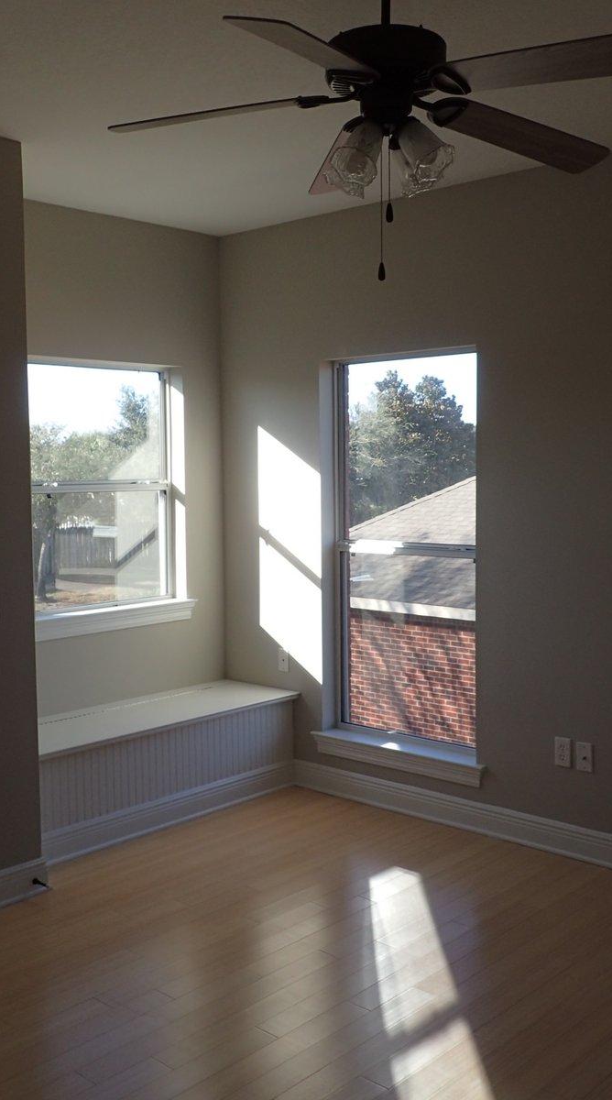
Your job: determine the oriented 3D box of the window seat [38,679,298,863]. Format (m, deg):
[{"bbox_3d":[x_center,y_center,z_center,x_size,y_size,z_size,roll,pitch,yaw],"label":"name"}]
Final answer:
[{"bbox_3d":[-0.740,0.973,4.788,0.504,0.471,1.546,4,6,41],"label":"window seat"}]

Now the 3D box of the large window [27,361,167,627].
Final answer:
[{"bbox_3d":[-0.997,-0.301,4.969,0.085,1.141,0.926,4,6,41],"label":"large window"}]

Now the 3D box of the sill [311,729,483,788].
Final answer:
[{"bbox_3d":[0.418,0.941,4.809,0.936,0.100,0.137,4,6,41],"label":"sill"}]

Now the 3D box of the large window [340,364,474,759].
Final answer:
[{"bbox_3d":[0.475,0.010,4.811,0.854,1.755,0.085,4,6,41],"label":"large window"}]

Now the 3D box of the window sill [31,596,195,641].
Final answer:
[{"bbox_3d":[-0.904,0.322,4.942,0.151,0.099,0.989,4,6,41],"label":"window sill"}]

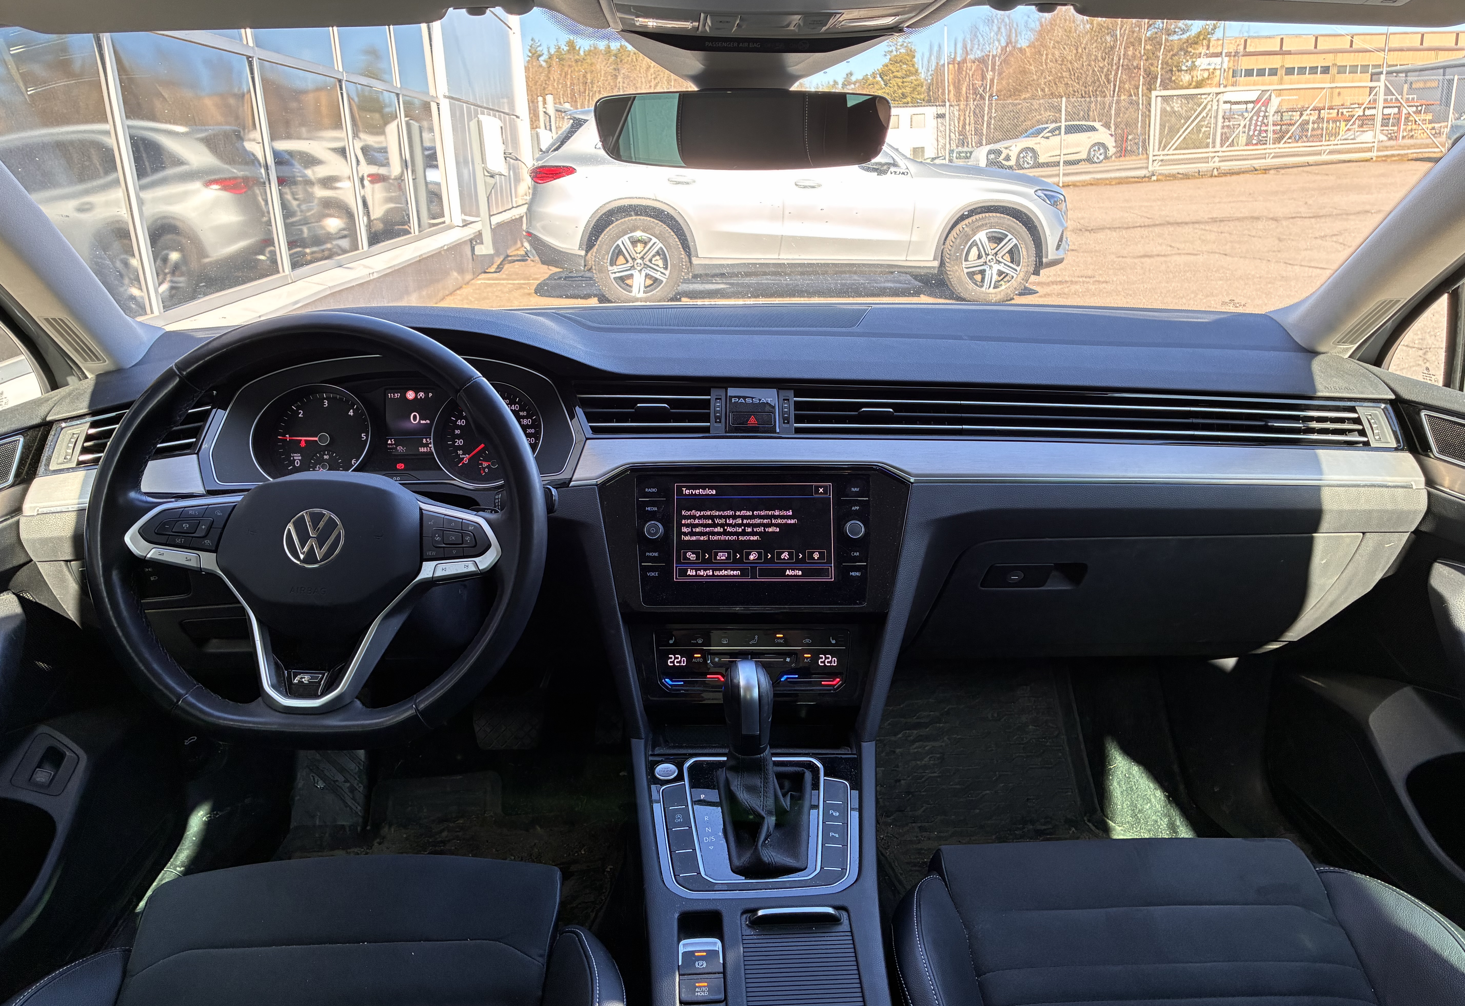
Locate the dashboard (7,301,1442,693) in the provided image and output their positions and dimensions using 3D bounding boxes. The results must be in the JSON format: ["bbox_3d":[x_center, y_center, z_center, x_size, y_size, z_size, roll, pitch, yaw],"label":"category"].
[{"bbox_3d":[0.003,-0.036,1.380,1.460,0.385,0.540,-1,18,1],"label":"dashboard"}]

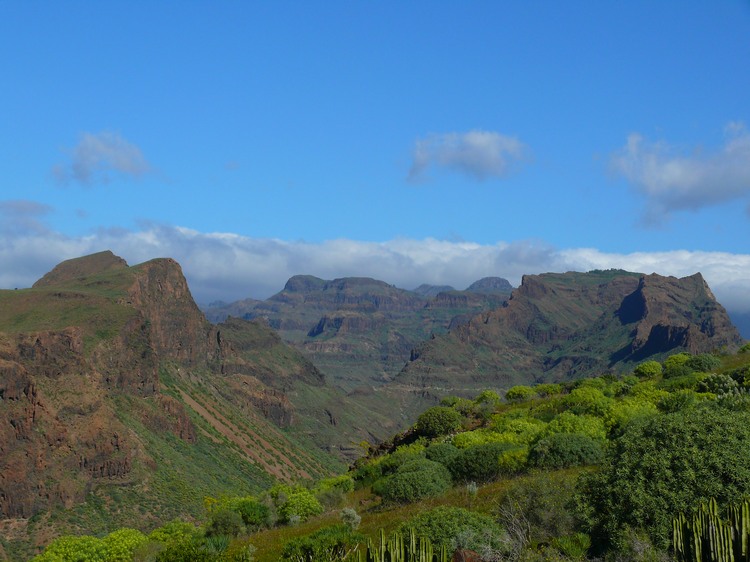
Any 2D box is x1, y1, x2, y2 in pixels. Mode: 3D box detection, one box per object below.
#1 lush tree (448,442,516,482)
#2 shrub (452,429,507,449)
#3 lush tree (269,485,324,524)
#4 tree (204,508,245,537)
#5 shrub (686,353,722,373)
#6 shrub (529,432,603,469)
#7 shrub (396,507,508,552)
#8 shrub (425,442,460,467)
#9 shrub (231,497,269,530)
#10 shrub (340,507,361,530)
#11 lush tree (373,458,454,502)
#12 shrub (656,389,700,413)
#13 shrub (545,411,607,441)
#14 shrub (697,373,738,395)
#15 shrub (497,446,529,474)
[{"bbox_3d":[2.442,4.122,30.500,1.540,0.880,1.160,0,-2,0],"label":"lush tree"},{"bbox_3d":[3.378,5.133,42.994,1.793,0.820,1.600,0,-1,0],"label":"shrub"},{"bbox_3d":[-2.631,7.489,45.000,1.877,1.300,1.595,0,-2,0],"label":"lush tree"},{"bbox_3d":[-3.362,5.417,30.000,0.890,0.650,0.800,0,-2,0],"label":"tree"},{"bbox_3d":[11.532,2.870,47.000,1.260,0.710,1.130,0,-2,0],"label":"shrub"},{"bbox_3d":[4.327,3.850,30.500,1.680,0.790,1.260,0,-2,0],"label":"shrub"},{"bbox_3d":[1.695,5.410,29.000,2.375,1.047,2.019,0,-2,0],"label":"shrub"},{"bbox_3d":[1.671,4.300,33.000,0.910,0.640,0.820,0,-2,0],"label":"shrub"},{"bbox_3d":[-4.112,7.634,44.000,1.245,1.112,1.121,0,-2,0],"label":"shrub"},{"bbox_3d":[-0.675,6.544,37.000,0.551,0.641,0.523,0,-2,0],"label":"shrub"},{"bbox_3d":[1.285,6.834,46.000,2.740,1.462,2.329,0,-2,0],"label":"lush tree"},{"bbox_3d":[8.136,3.257,35.994,1.180,0.750,1.100,0,-1,0],"label":"shrub"},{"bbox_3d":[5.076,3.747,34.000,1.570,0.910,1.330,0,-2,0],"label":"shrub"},{"bbox_3d":[10.202,3.098,40.000,1.250,0.720,1.130,0,-2,0],"label":"shrub"},{"bbox_3d":[3.891,5.083,37.994,0.906,0.800,0.880,0,-1,0],"label":"shrub"}]

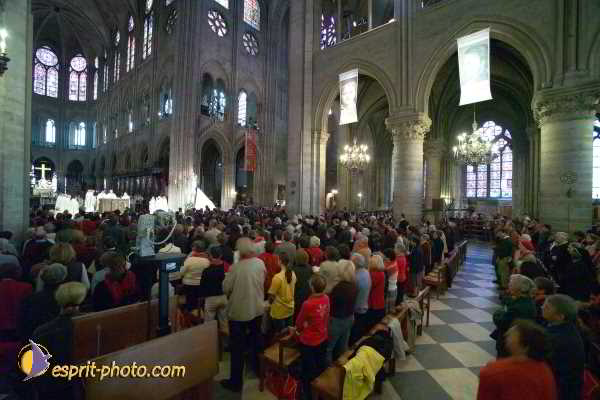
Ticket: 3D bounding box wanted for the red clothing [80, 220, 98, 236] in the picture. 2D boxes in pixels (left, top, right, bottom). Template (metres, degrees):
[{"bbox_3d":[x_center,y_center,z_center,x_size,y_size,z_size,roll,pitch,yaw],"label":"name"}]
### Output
[{"bbox_3d":[-7.070,1.000,8.400,0.300,0.620,0.500,1,0,39],"label":"red clothing"}]

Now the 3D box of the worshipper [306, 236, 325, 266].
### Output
[{"bbox_3d":[0.278,1.478,4.752,0.340,1.570,0.470,1,0,43],"label":"worshipper"}]

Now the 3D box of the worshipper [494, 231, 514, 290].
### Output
[{"bbox_3d":[5.406,1.538,6.652,0.350,1.560,0.500,1,0,36],"label":"worshipper"}]

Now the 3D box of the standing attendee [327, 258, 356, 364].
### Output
[{"bbox_3d":[0.490,1.460,2.920,0.310,1.560,0.460,1,0,39],"label":"standing attendee"}]

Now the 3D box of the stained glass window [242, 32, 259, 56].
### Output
[{"bbox_3d":[-6.278,-19.842,31.900,0.300,2.700,2.650,1,0,38],"label":"stained glass window"}]

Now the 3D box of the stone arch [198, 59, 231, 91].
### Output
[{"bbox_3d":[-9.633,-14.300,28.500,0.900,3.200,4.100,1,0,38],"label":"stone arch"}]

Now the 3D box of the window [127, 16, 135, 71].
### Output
[{"bbox_3d":[-23.300,-21.400,34.300,2.600,7.000,0.300,1,0,38],"label":"window"}]

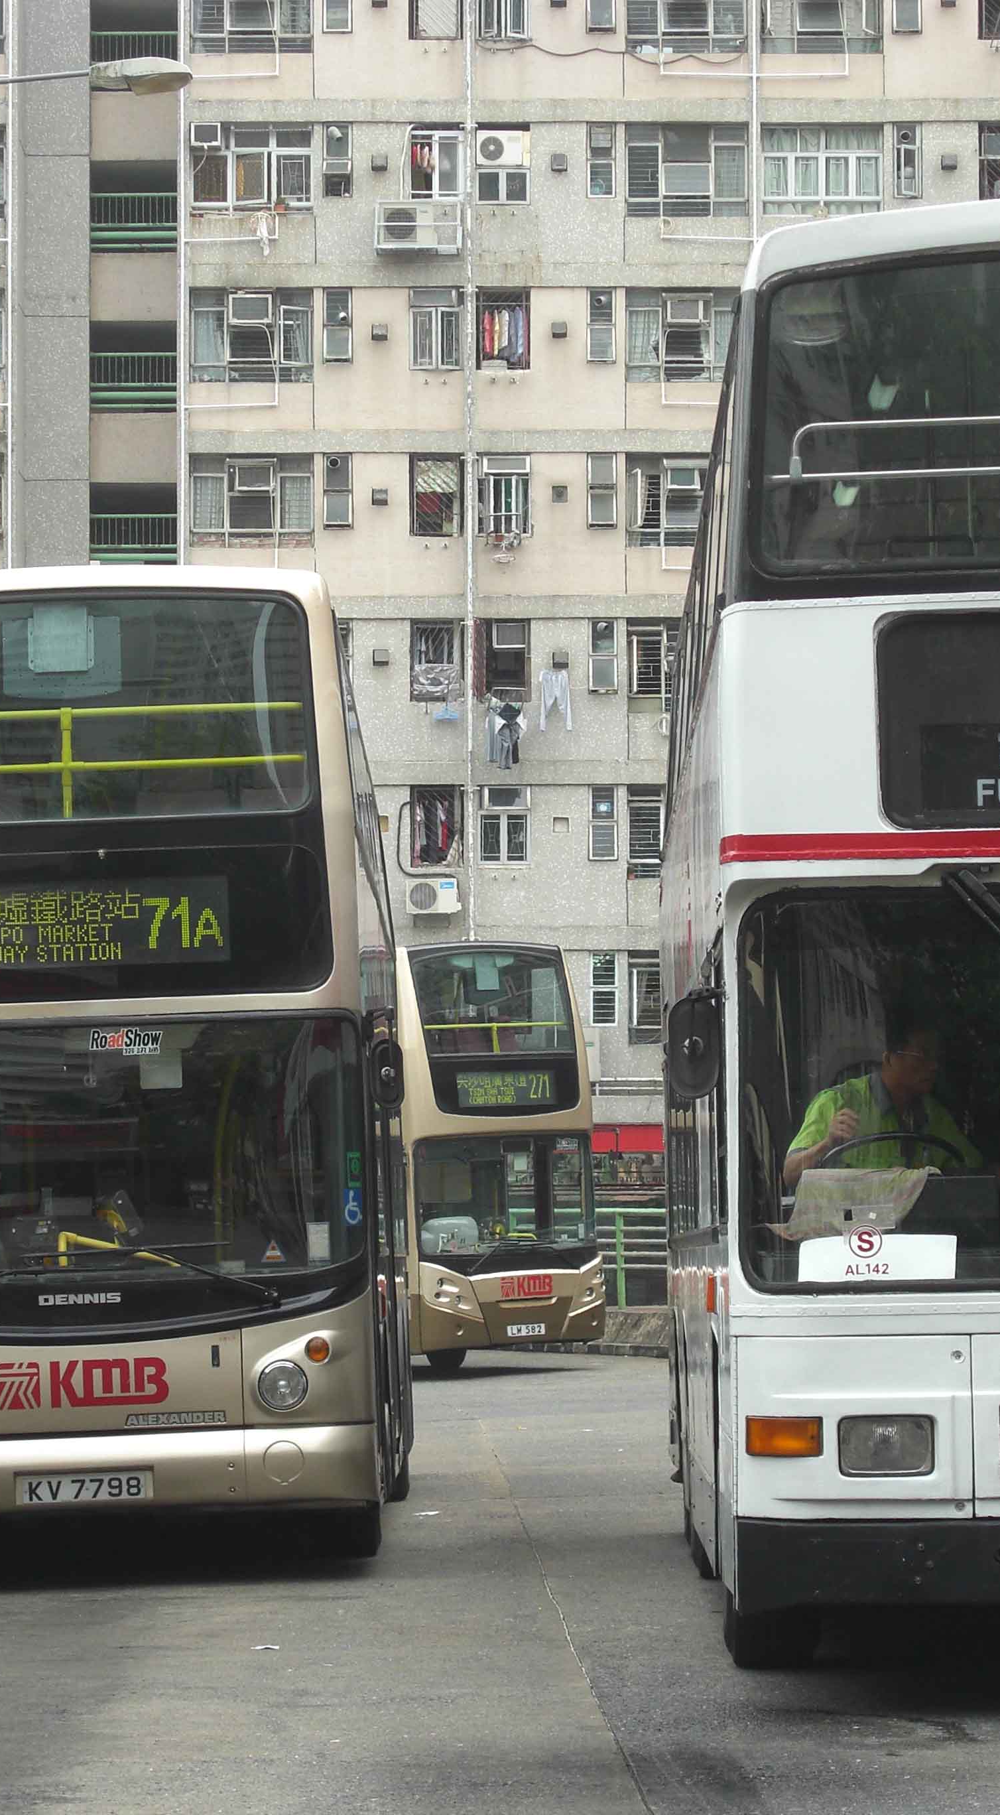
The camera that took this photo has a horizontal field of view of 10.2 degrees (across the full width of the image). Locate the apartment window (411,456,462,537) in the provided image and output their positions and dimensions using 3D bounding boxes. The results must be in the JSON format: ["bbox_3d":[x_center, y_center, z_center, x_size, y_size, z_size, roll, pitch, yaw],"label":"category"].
[{"bbox_3d":[-1.026,-6.711,91.275,0.879,1.370,0.200,0,-4,0],"label":"apartment window"}]

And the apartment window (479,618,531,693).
[{"bbox_3d":[0.069,-4.026,91.092,0.878,1.352,0.200,0,-4,0],"label":"apartment window"}]

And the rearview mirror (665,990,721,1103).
[{"bbox_3d":[0.564,0.404,16.250,0.165,0.325,0.110,-2,-4,9],"label":"rearview mirror"}]

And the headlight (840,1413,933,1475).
[{"bbox_3d":[1.123,1.566,16.250,0.285,0.176,0.120,-1,-4,1],"label":"headlight"}]

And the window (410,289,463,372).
[{"bbox_3d":[-1.030,-9.382,90.918,0.861,1.349,0.150,0,-4,0],"label":"window"}]

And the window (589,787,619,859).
[{"bbox_3d":[1.680,-1.360,90.383,0.489,1.165,0.150,0,-4,0],"label":"window"}]

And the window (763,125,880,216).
[{"bbox_3d":[5.251,-11.997,91.112,1.941,1.495,0.150,0,-4,0],"label":"window"}]

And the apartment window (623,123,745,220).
[{"bbox_3d":[3.067,-12.074,91.639,2.014,1.579,0.200,0,-4,0],"label":"apartment window"}]

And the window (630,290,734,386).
[{"bbox_3d":[3.064,-9.245,90.629,1.999,1.506,0.150,0,-4,0],"label":"window"}]

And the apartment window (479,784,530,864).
[{"bbox_3d":[0.061,-1.318,90.094,0.826,1.271,0.150,0,-4,0],"label":"apartment window"}]

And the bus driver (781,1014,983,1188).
[{"bbox_3d":[1.175,0.960,17.200,0.620,1.250,0.800,1,-4,-12],"label":"bus driver"}]

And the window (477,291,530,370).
[{"bbox_3d":[0.054,-9.353,90.637,0.847,1.317,0.150,0,-4,0],"label":"window"}]

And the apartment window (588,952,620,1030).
[{"bbox_3d":[1.675,1.324,90.068,0.517,1.219,0.180,0,-3,0],"label":"apartment window"}]

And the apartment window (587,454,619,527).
[{"bbox_3d":[1.664,-6.749,90.747,0.506,1.205,0.150,0,-4,0],"label":"apartment window"}]

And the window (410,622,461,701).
[{"bbox_3d":[-1.039,-3.987,90.388,0.825,1.289,0.180,0,-3,0],"label":"window"}]

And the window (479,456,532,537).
[{"bbox_3d":[0.092,-6.641,90.534,0.826,1.324,0.180,0,-3,0],"label":"window"}]

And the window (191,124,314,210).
[{"bbox_3d":[-4.024,-12.041,90.867,1.997,1.395,0.180,0,-3,0],"label":"window"}]

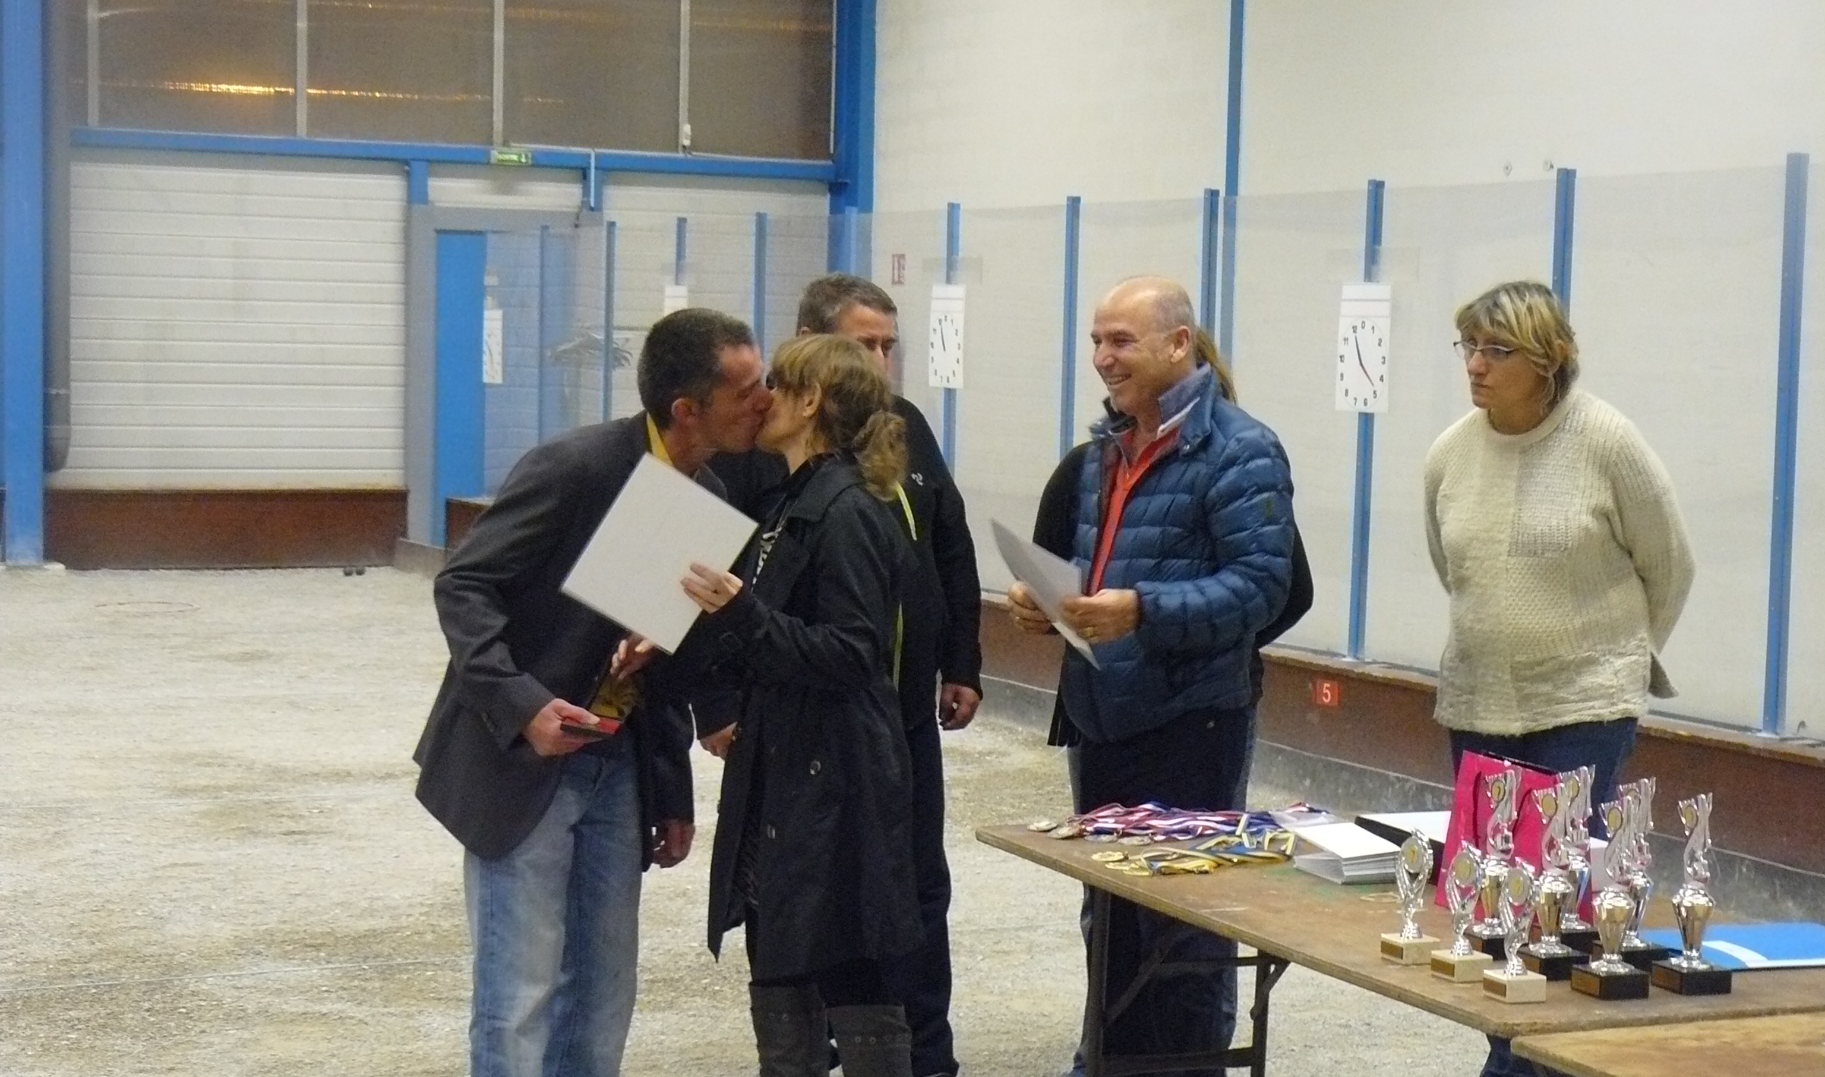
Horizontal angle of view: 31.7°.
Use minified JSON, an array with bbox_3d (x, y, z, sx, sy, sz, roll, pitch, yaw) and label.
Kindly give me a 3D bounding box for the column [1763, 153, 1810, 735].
[{"bbox_3d":[2.526,-0.265,9.299,0.050,1.675,0.055,-1,4,-26],"label":"column"}]

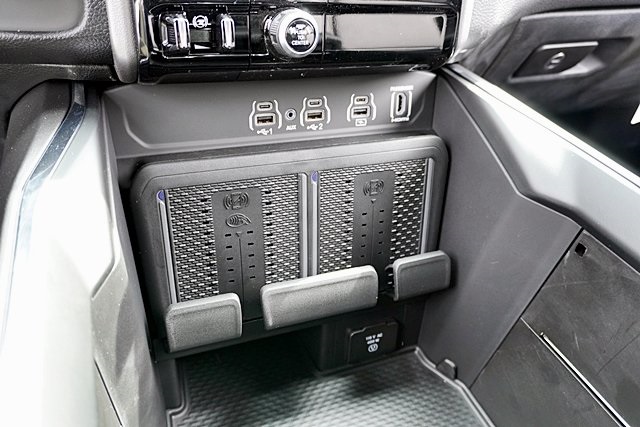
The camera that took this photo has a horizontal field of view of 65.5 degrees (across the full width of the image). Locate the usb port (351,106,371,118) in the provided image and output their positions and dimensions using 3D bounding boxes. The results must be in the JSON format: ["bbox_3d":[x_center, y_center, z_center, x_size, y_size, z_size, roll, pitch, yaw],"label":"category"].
[{"bbox_3d":[0.033,-0.086,0.421,0.017,0.008,0.008,-9,16,-21],"label":"usb port"}]

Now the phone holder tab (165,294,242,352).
[{"bbox_3d":[-0.091,0.085,0.392,0.056,0.035,0.016,-9,23,-21],"label":"phone holder tab"}]

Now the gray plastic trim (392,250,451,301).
[{"bbox_3d":[0.093,0.057,0.463,0.056,0.035,0.016,-9,23,-21],"label":"gray plastic trim"}]

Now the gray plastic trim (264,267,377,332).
[{"bbox_3d":[0.002,0.070,0.427,0.103,0.035,0.016,-9,23,-21],"label":"gray plastic trim"}]

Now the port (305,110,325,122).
[{"bbox_3d":[-0.005,-0.080,0.407,0.017,0.008,0.008,-9,16,-21],"label":"port"}]

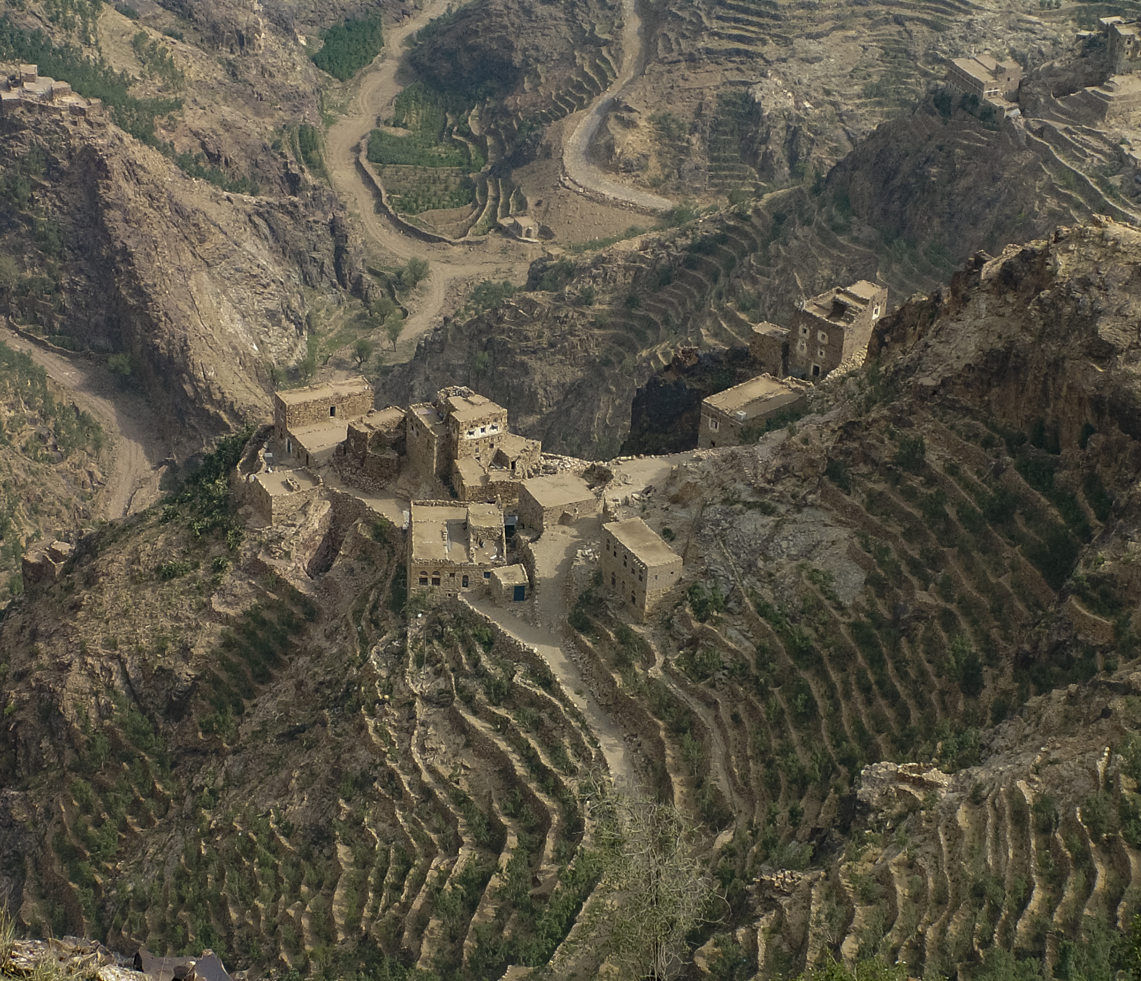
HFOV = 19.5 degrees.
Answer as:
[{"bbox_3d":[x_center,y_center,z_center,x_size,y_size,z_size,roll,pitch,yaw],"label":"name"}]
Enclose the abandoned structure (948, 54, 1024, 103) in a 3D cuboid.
[{"bbox_3d":[71.840,-72.030,574.960,7.390,5.900,12.630,-8,31,-19],"label":"abandoned structure"}]

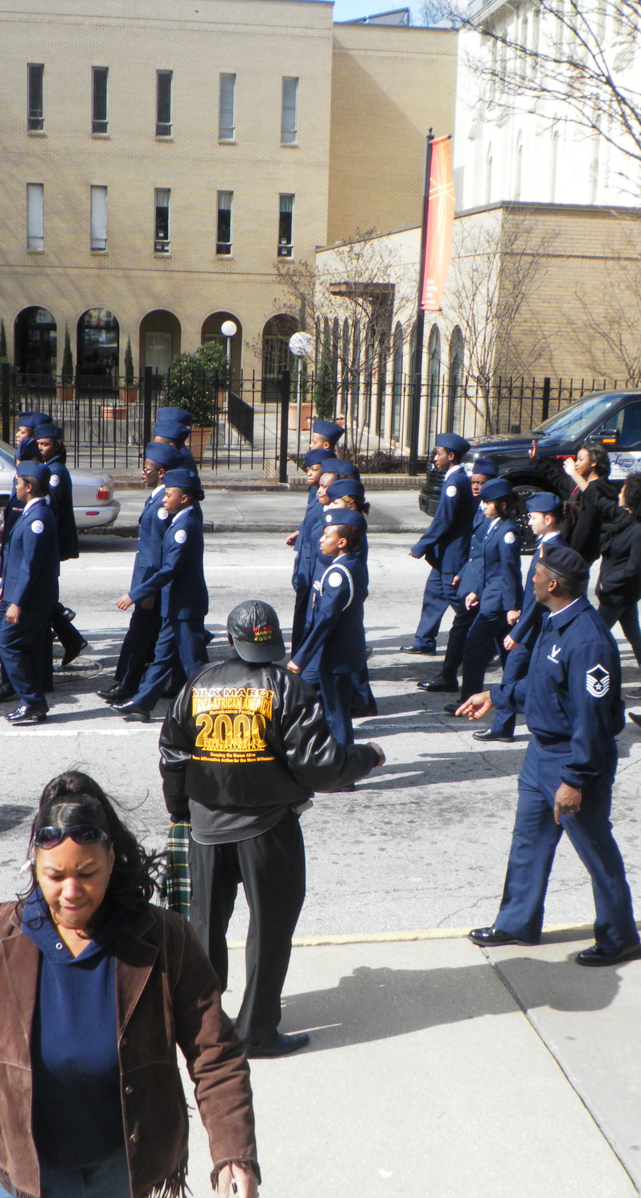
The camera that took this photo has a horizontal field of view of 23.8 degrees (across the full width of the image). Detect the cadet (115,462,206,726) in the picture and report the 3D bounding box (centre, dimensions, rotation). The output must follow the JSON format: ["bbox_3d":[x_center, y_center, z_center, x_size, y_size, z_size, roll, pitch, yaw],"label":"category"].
[{"bbox_3d":[-1.034,-0.013,10.062,0.690,1.711,0.480,0,10,-8],"label":"cadet"}]

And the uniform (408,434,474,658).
[{"bbox_3d":[0.986,-0.427,12.190,0.500,1.771,0.480,0,11,-8],"label":"uniform"}]

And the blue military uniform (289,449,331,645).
[{"bbox_3d":[-0.014,-0.221,11.206,0.580,1.760,0.500,-1,10,-13],"label":"blue military uniform"}]

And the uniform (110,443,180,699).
[{"bbox_3d":[-1.243,-0.174,10.569,0.560,1.790,0.500,0,11,-8],"label":"uniform"}]

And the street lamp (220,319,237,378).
[{"bbox_3d":[-2.349,-6.153,39.000,0.410,2.000,0.410,0,10,-10],"label":"street lamp"}]

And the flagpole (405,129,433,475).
[{"bbox_3d":[1.431,-4.156,21.593,0.130,4.822,0.130,0,11,-8],"label":"flagpole"}]

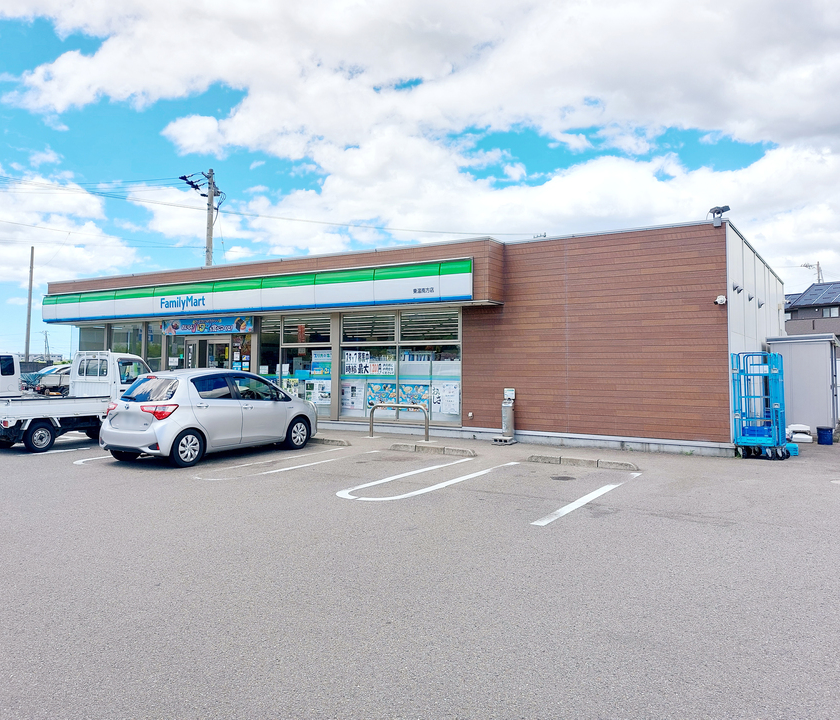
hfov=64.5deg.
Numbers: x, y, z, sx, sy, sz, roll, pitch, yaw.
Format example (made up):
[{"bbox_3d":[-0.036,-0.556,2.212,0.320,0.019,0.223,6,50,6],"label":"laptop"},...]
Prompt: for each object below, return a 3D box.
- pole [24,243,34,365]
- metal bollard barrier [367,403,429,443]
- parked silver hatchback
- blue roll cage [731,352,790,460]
[{"bbox_3d":[-26.400,-2.980,45.000,0.290,9.400,0.290,3,0,32],"label":"pole"},{"bbox_3d":[-0.450,1.330,14.320,1.530,0.760,0.075,0,0,33],"label":"metal bollard barrier"},{"bbox_3d":[-3.610,0.940,12.080,1.695,1.500,3.945,0,0,33],"label":"parked silver hatchback"},{"bbox_3d":[5.700,0.745,11.180,0.700,1.720,0.820,0,0,32],"label":"blue roll cage"}]

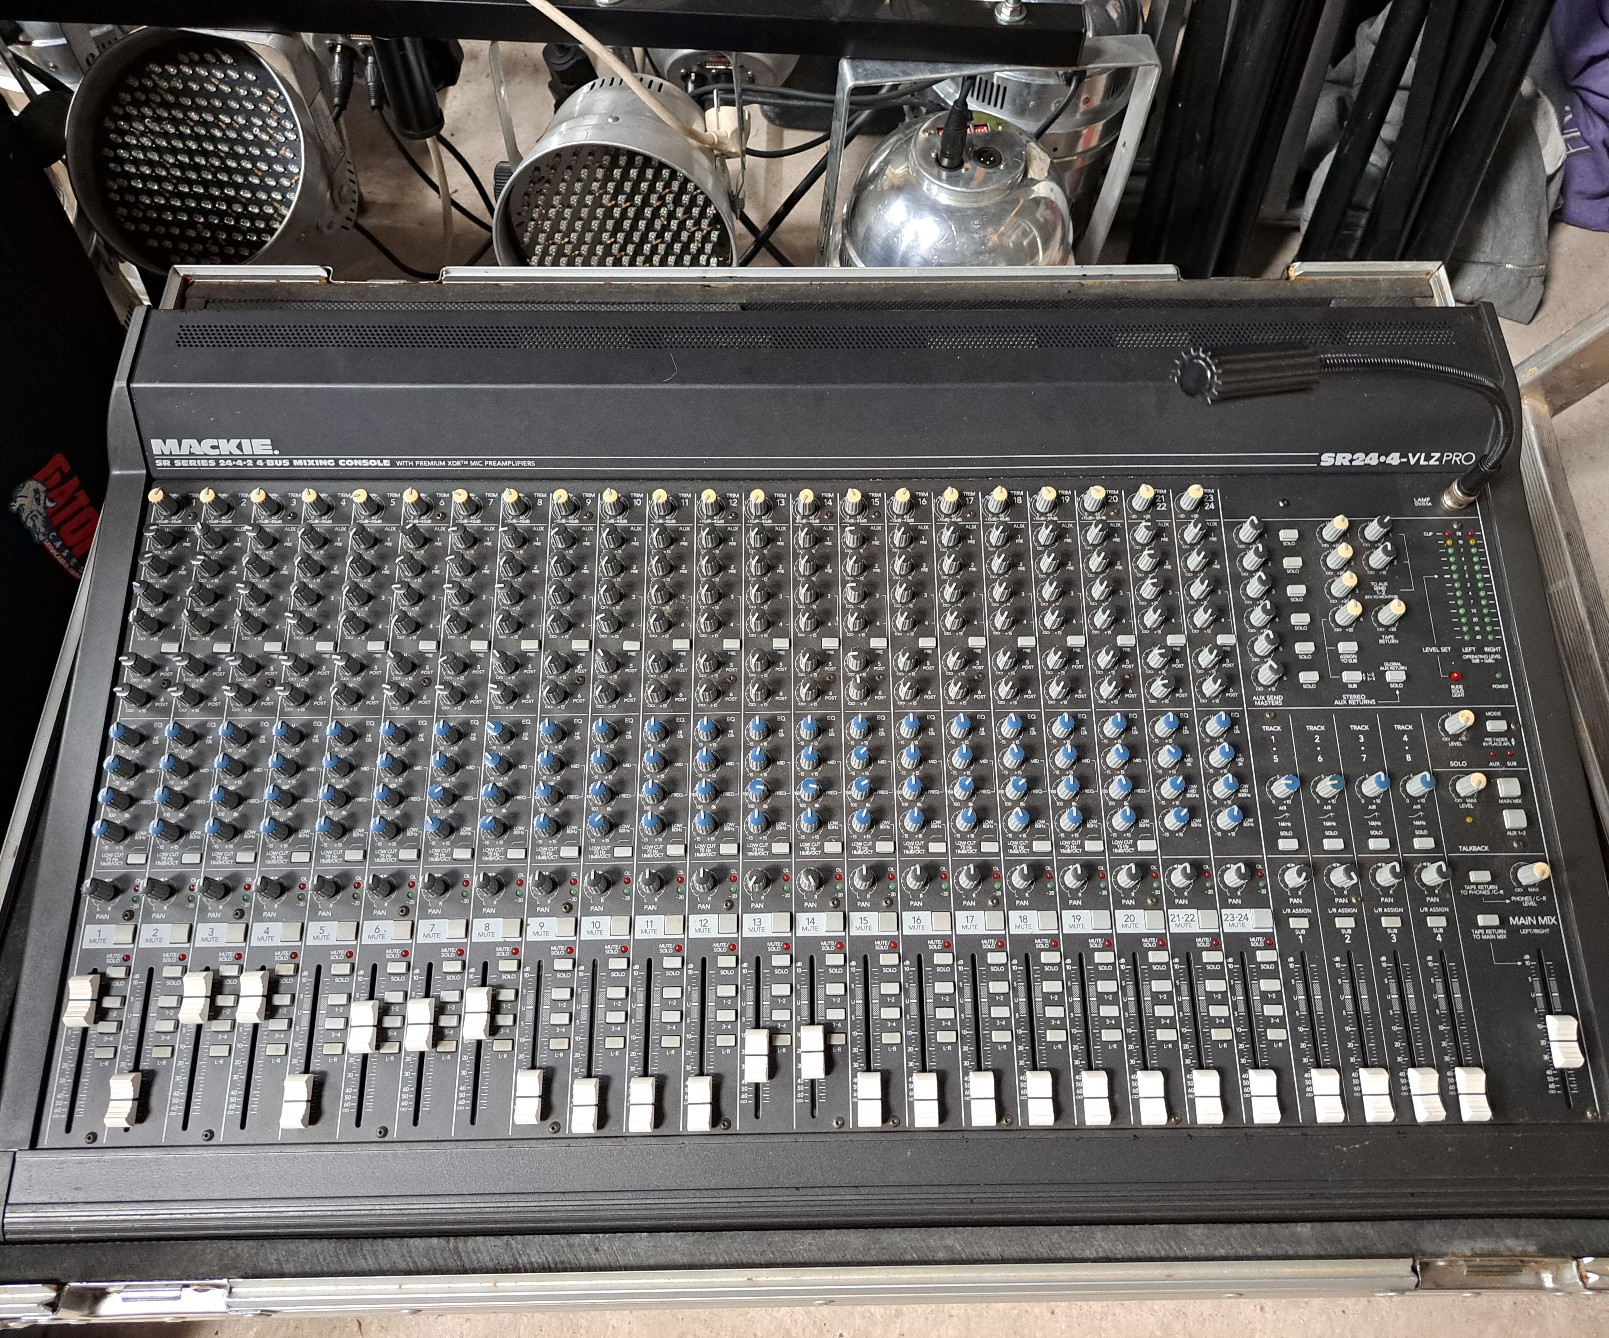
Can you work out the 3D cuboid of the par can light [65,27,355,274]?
[{"bbox_3d":[-0.505,-0.442,1.122,0.205,0.210,0.202,3,99,3],"label":"par can light"}]

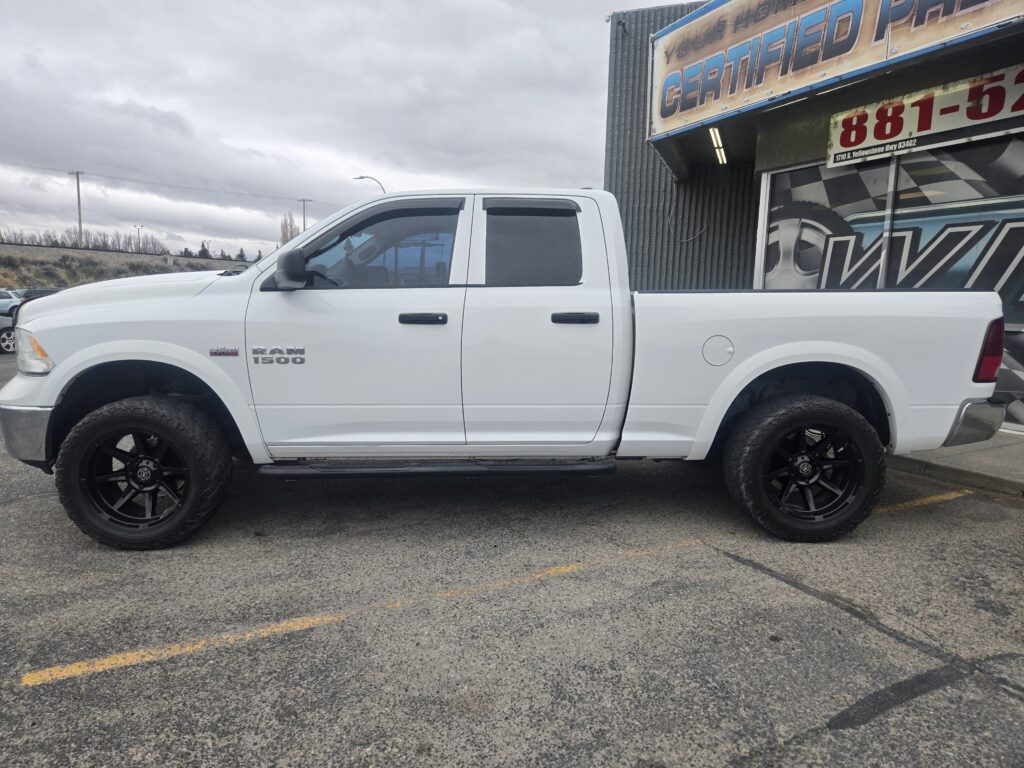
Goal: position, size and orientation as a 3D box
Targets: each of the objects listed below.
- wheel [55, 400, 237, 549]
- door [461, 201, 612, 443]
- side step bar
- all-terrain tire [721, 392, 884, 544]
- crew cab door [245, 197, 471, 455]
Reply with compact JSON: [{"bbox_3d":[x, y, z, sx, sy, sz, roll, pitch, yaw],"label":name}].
[{"bbox_3d":[-1.956,0.476,3.644,0.805,0.805,0.295,0,8,-2],"label":"wheel"},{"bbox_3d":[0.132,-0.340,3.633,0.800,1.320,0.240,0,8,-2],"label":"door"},{"bbox_3d":[-0.392,0.465,3.676,1.900,0.085,0.150,0,8,-2],"label":"side step bar"},{"bbox_3d":[1.611,0.463,3.764,0.805,0.805,0.295,0,8,-2],"label":"all-terrain tire"},{"bbox_3d":[-0.782,-0.337,3.602,1.175,1.330,0.240,0,8,-2],"label":"crew cab door"}]

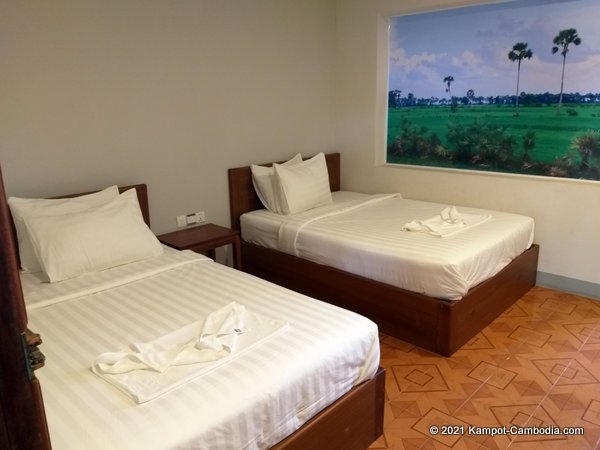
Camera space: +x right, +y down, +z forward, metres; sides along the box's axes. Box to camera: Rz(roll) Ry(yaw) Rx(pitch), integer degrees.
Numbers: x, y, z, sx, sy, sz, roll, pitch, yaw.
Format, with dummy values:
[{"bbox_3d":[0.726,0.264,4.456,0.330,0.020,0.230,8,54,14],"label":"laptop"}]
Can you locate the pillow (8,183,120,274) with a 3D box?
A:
[{"bbox_3d":[-1.492,0.028,3.032,0.690,0.460,0.160,-16,8,-42],"label":"pillow"}]

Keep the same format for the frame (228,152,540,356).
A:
[{"bbox_3d":[0.687,0.012,3.909,1.500,1.005,2.141,-16,21,-42],"label":"frame"}]

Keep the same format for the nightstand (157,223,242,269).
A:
[{"bbox_3d":[-0.820,0.351,3.709,0.540,0.556,0.410,-16,21,-42],"label":"nightstand"}]

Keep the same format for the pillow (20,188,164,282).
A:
[{"bbox_3d":[-1.319,0.051,2.946,0.710,0.480,0.170,-16,-10,-42],"label":"pillow"}]

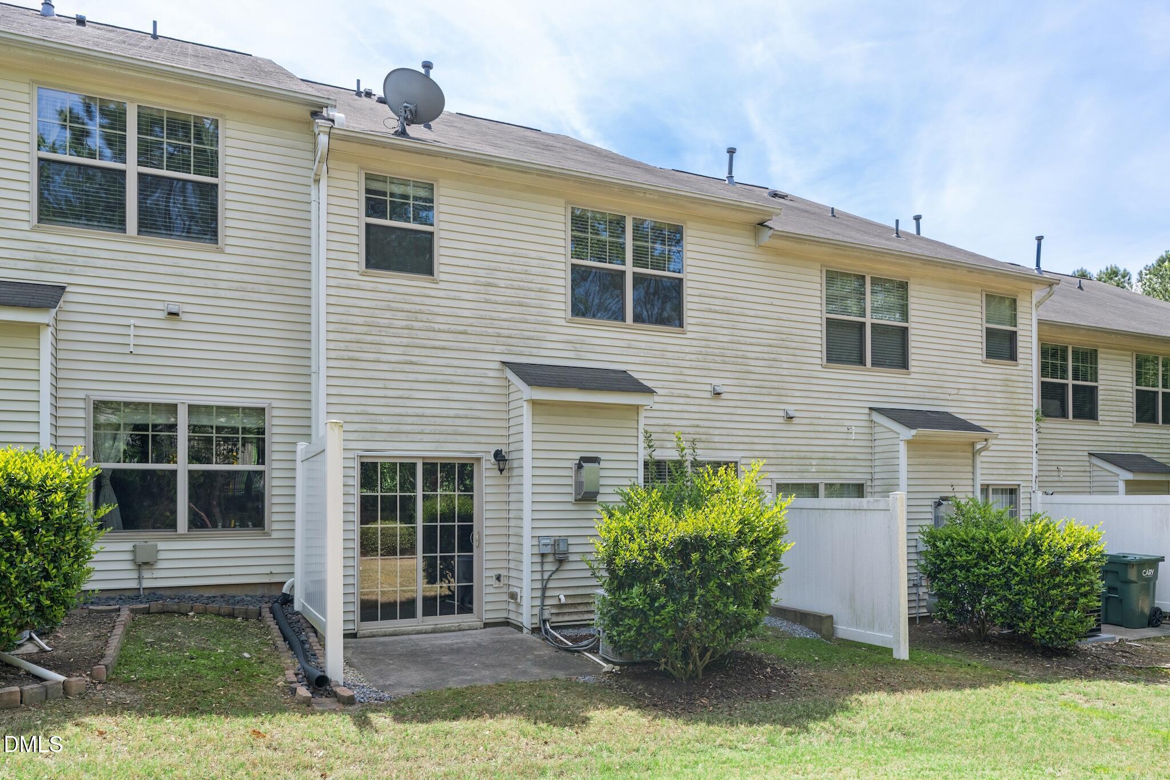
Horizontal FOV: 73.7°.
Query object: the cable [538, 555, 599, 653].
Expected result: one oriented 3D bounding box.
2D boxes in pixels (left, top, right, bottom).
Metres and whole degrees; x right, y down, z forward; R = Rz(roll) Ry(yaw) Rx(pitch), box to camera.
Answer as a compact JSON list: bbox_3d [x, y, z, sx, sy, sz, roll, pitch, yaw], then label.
[{"bbox_3d":[-0.179,2.389,8.851,0.420,0.980,0.750,1,-3,-25],"label":"cable"}]

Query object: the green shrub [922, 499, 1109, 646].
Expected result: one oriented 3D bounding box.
[{"bbox_3d":[5.720,2.430,10.420,1.800,1.870,1.650,1,-3,-25],"label":"green shrub"}]

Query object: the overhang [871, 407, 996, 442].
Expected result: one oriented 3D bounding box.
[{"bbox_3d":[5.423,0.584,12.093,1.740,0.560,0.900,1,-3,-25],"label":"overhang"}]

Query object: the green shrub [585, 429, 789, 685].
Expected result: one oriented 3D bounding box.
[{"bbox_3d":[1.017,1.603,7.450,1.800,2.200,1.650,0,-3,0],"label":"green shrub"}]

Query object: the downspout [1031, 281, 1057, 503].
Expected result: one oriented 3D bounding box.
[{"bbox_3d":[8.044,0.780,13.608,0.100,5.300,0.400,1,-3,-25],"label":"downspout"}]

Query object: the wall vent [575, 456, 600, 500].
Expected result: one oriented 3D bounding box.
[{"bbox_3d":[0.050,1.055,9.267,0.240,0.520,0.240,1,-3,-25],"label":"wall vent"}]

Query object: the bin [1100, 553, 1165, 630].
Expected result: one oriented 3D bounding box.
[{"bbox_3d":[8.210,3.022,11.870,0.820,1.070,0.660,1,-3,-25],"label":"bin"}]

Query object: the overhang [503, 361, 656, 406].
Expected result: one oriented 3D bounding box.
[{"bbox_3d":[-0.063,-0.049,9.568,1.720,0.570,0.820,1,-3,-25],"label":"overhang"}]

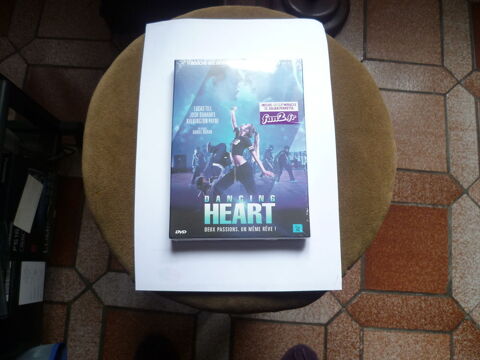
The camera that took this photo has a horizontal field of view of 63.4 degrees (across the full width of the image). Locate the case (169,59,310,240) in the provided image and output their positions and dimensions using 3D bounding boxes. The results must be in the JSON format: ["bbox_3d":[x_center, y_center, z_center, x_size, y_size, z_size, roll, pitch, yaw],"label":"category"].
[{"bbox_3d":[-0.001,-0.034,0.407,0.138,0.016,0.191,0,79,0],"label":"case"}]

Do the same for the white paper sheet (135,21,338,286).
[{"bbox_3d":[-0.001,-0.034,0.417,0.210,0.005,0.297,0,79,0],"label":"white paper sheet"}]

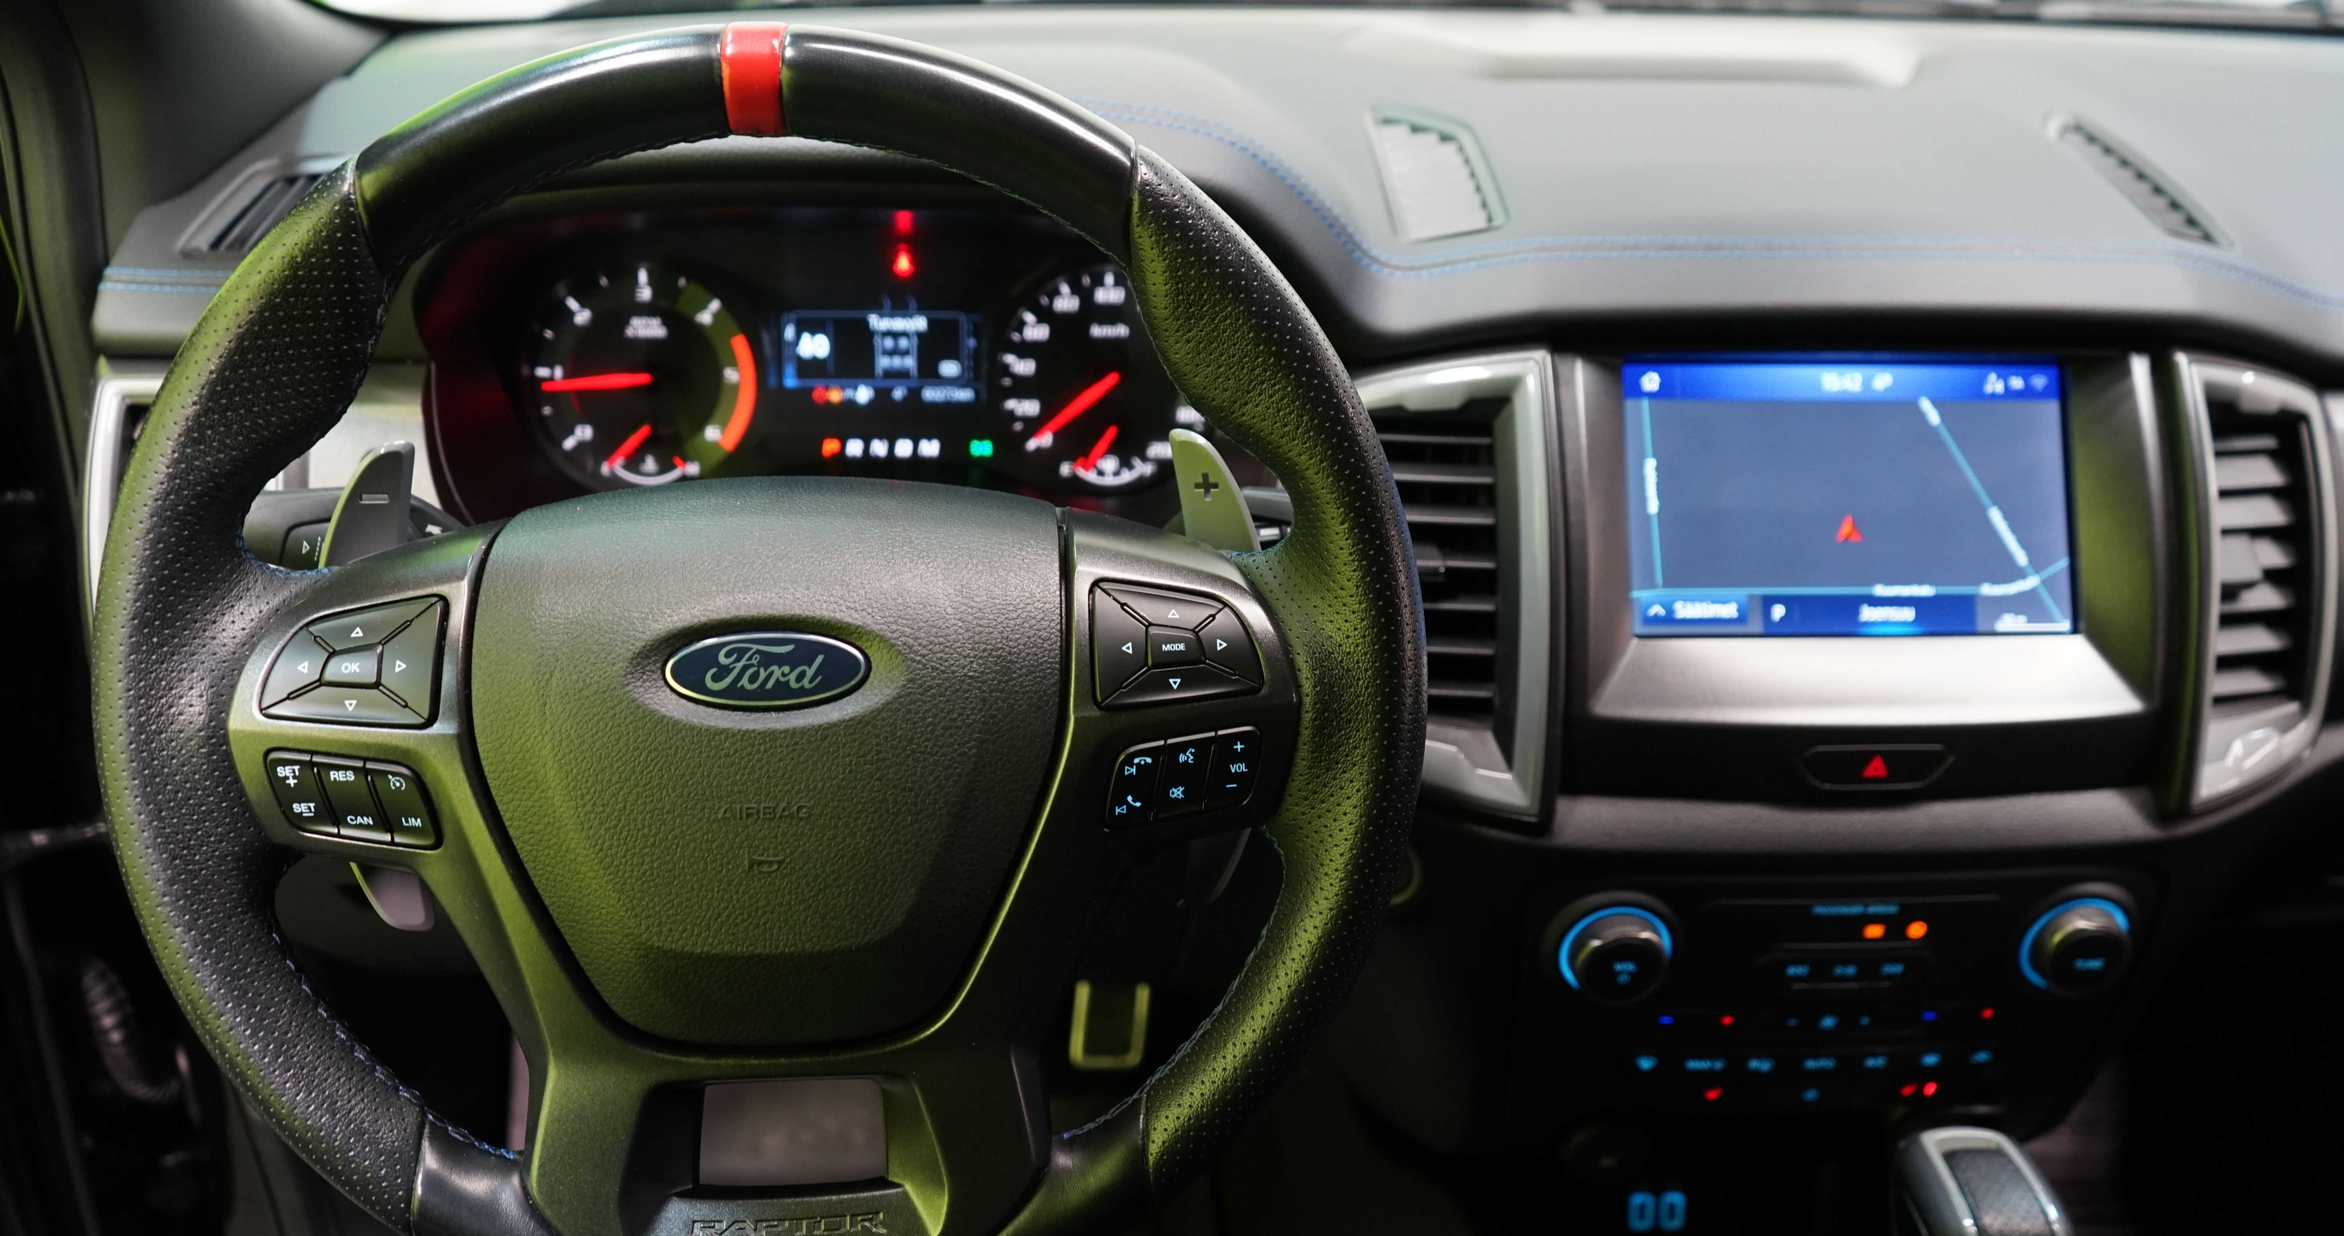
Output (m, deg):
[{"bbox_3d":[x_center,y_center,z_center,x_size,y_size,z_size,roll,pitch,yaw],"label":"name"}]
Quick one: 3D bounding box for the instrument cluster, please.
[{"bbox_3d":[-0.131,-0.107,0.775,0.335,0.138,0.085,-1,11,-3],"label":"instrument cluster"}]

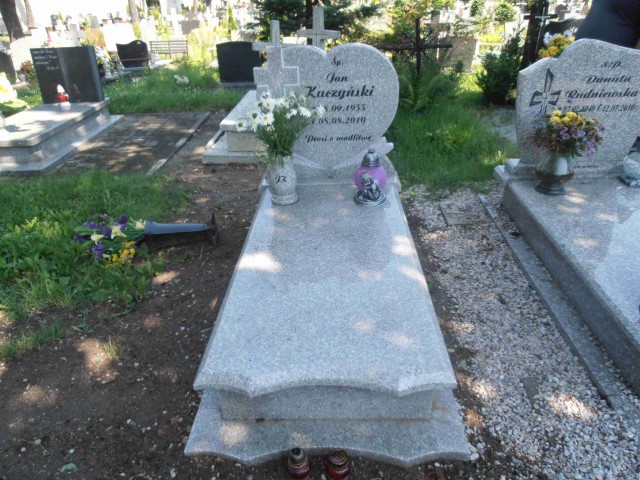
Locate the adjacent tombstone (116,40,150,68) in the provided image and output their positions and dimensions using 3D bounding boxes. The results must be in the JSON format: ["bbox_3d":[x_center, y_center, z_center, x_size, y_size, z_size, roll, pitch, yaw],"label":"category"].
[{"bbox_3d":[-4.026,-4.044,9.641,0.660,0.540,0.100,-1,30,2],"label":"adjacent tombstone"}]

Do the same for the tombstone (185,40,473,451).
[{"bbox_3d":[0.031,-0.204,2.129,1.000,1.190,2.000,-1,30,2],"label":"tombstone"}]

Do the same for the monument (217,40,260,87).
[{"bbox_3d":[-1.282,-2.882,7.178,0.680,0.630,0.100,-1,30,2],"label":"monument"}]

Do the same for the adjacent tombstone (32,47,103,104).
[{"bbox_3d":[-3.218,-2.113,5.692,0.760,0.670,0.120,-1,27,2],"label":"adjacent tombstone"}]

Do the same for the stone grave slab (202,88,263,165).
[{"bbox_3d":[-0.583,-1.366,5.024,1.100,0.380,1.800,-1,30,2],"label":"stone grave slab"}]

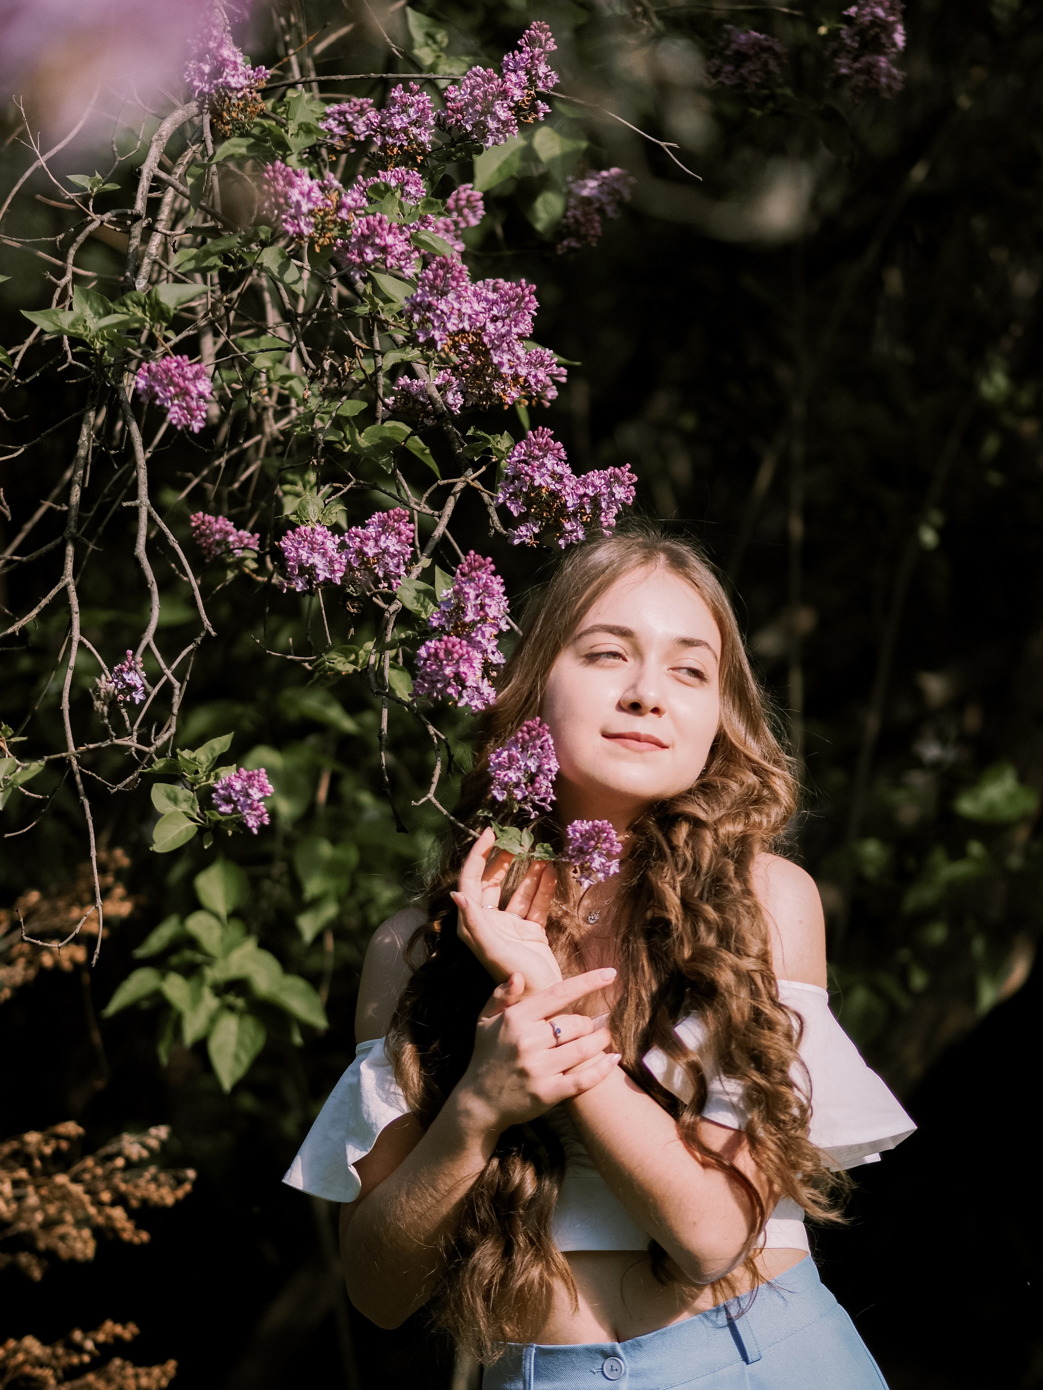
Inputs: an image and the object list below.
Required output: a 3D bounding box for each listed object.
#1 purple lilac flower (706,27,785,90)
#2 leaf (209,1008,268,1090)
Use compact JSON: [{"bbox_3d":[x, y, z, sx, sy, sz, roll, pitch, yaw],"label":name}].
[{"bbox_3d":[0.190,-0.539,5.100,0.066,0.054,0.056,0,0,0],"label":"purple lilac flower"},{"bbox_3d":[-0.255,0.319,5.400,0.050,0.071,0.022,6,-15,1],"label":"leaf"}]

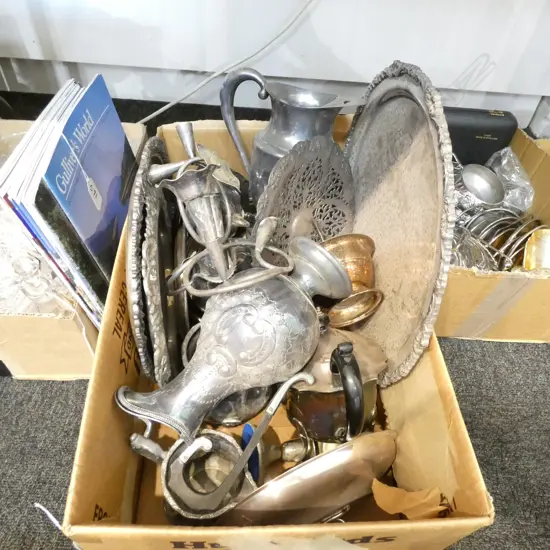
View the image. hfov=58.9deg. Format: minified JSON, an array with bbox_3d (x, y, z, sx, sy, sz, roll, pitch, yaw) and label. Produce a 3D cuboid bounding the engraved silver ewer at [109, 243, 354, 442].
[{"bbox_3d":[-0.028,0.089,0.583,0.302,0.127,0.151,-40,77,-20],"label":"engraved silver ewer"}]

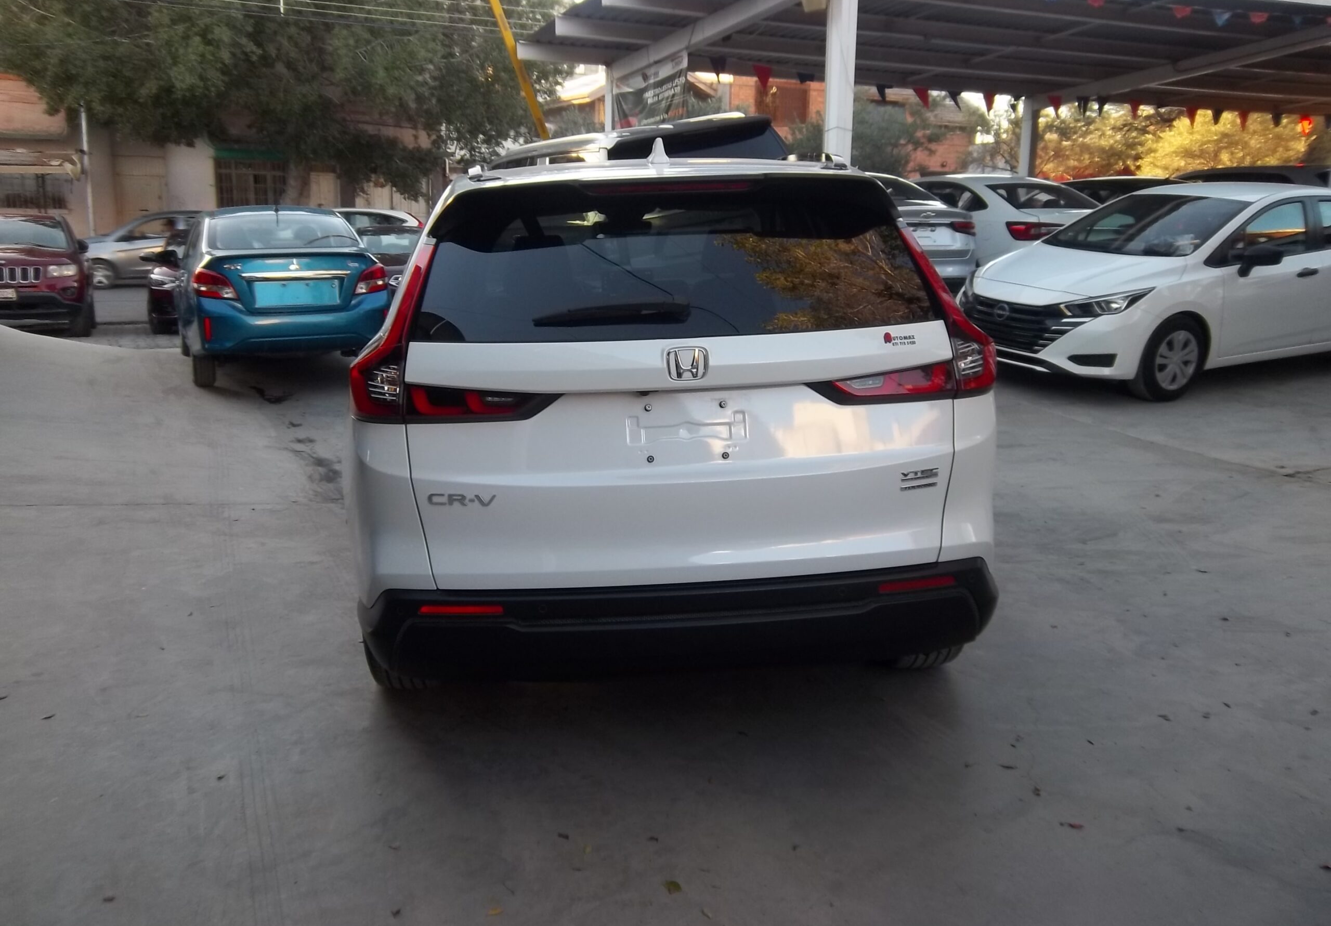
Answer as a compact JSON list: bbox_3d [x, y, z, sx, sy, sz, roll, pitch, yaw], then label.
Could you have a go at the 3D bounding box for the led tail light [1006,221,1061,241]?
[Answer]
[{"bbox_3d":[4.090,-2.565,11.907,0.500,0.200,0.240,-5,14,-19],"label":"led tail light"}]

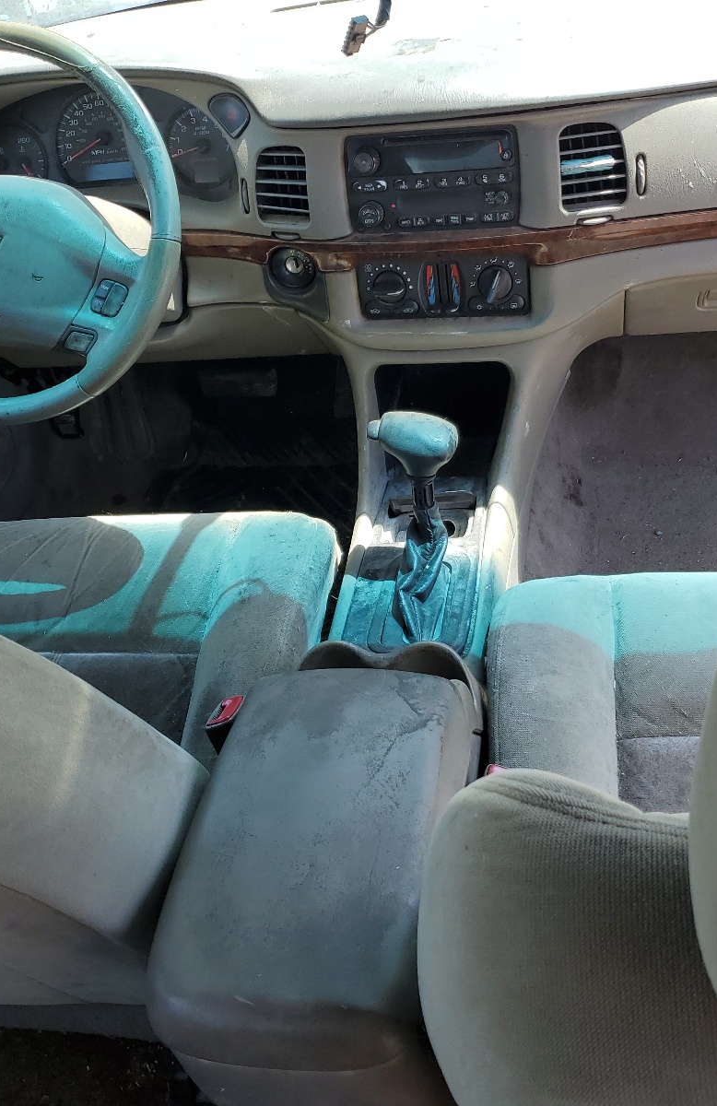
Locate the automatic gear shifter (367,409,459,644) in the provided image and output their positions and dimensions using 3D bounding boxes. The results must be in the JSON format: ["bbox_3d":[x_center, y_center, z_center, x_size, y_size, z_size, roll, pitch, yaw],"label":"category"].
[{"bbox_3d":[0.058,-0.029,1.070,0.088,0.178,0.120,0,32,11],"label":"automatic gear shifter"}]

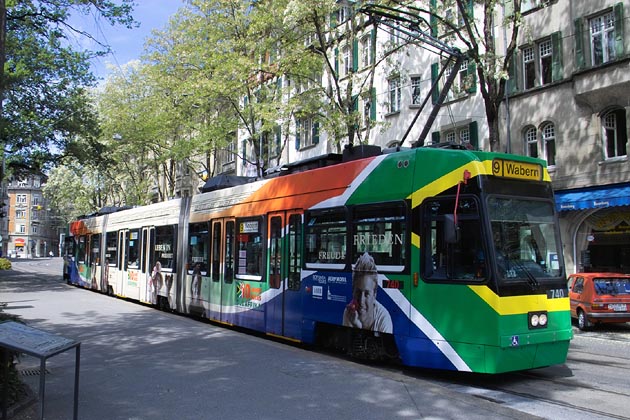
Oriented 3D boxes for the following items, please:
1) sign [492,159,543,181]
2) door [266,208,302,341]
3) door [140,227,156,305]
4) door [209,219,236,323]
[{"bbox_3d":[2.800,-0.544,8.254,1.020,0.250,0.100,3,-5,-32],"label":"sign"},{"bbox_3d":[-0.573,1.238,11.525,0.100,2.420,1.390,3,-5,-32],"label":"door"},{"bbox_3d":[-5.352,1.746,19.091,0.100,2.420,1.360,3,-5,-32],"label":"door"},{"bbox_3d":[-2.159,1.407,14.036,0.100,2.420,1.390,3,-5,-32],"label":"door"}]

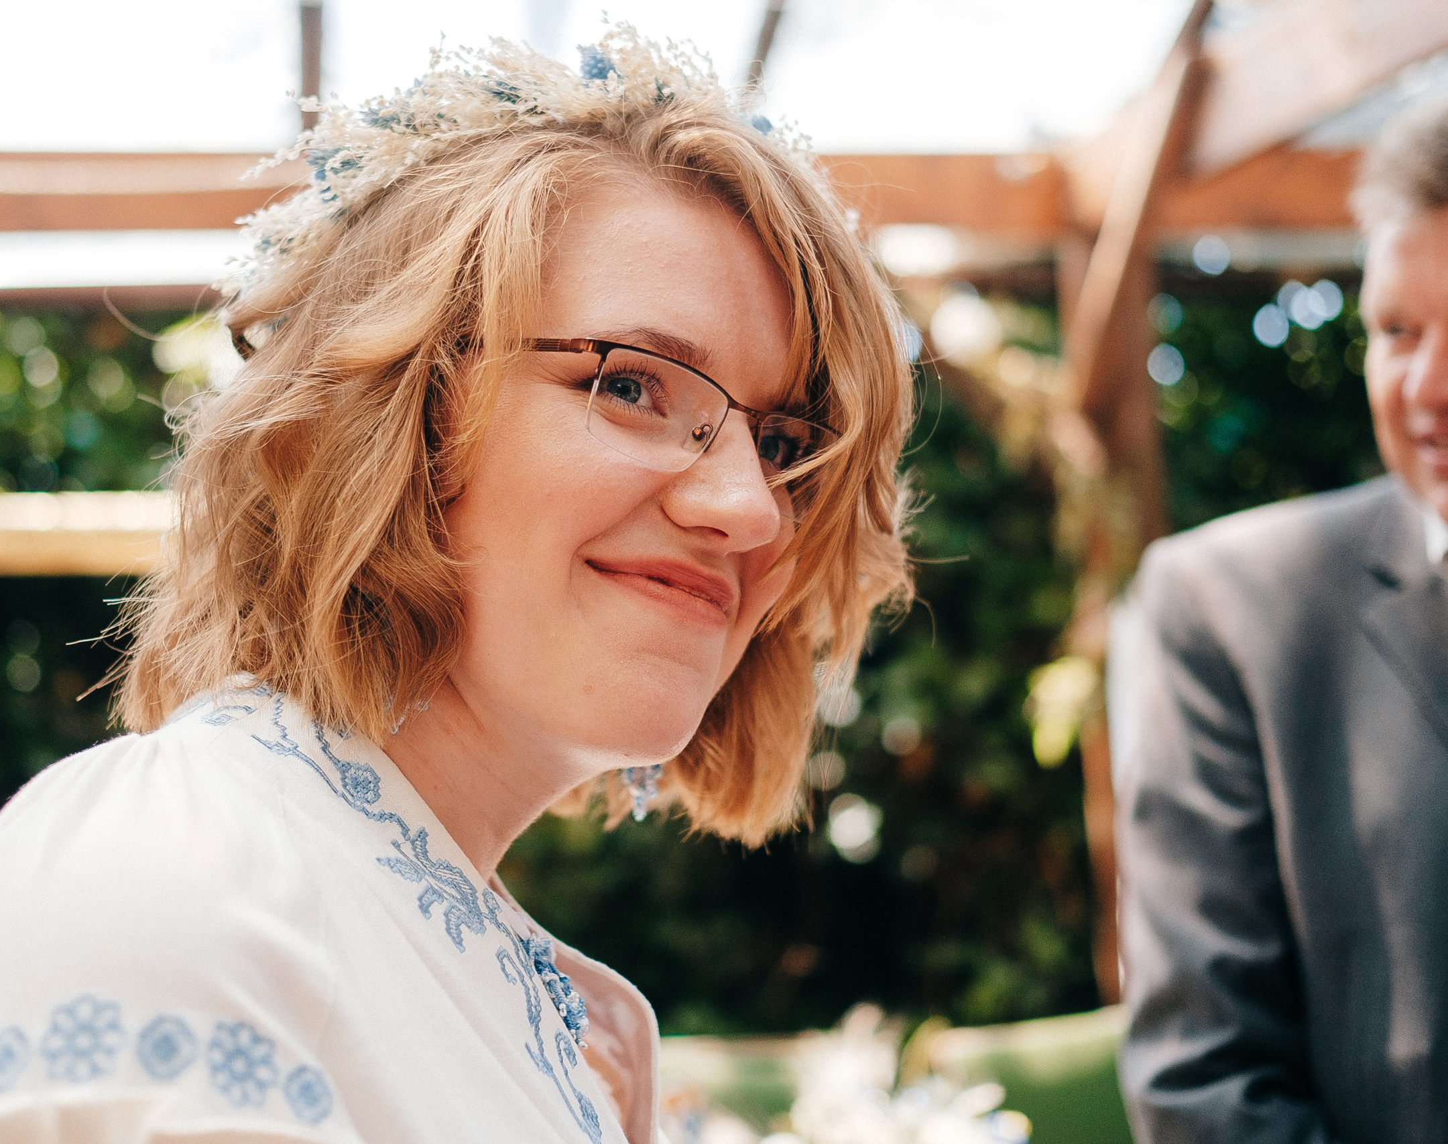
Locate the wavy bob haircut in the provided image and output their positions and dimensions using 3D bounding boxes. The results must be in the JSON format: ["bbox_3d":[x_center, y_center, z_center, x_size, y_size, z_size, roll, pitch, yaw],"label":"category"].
[{"bbox_3d":[-0.062,-0.058,0.640,0.258,0.290,0.245,18,-19,-37],"label":"wavy bob haircut"}]

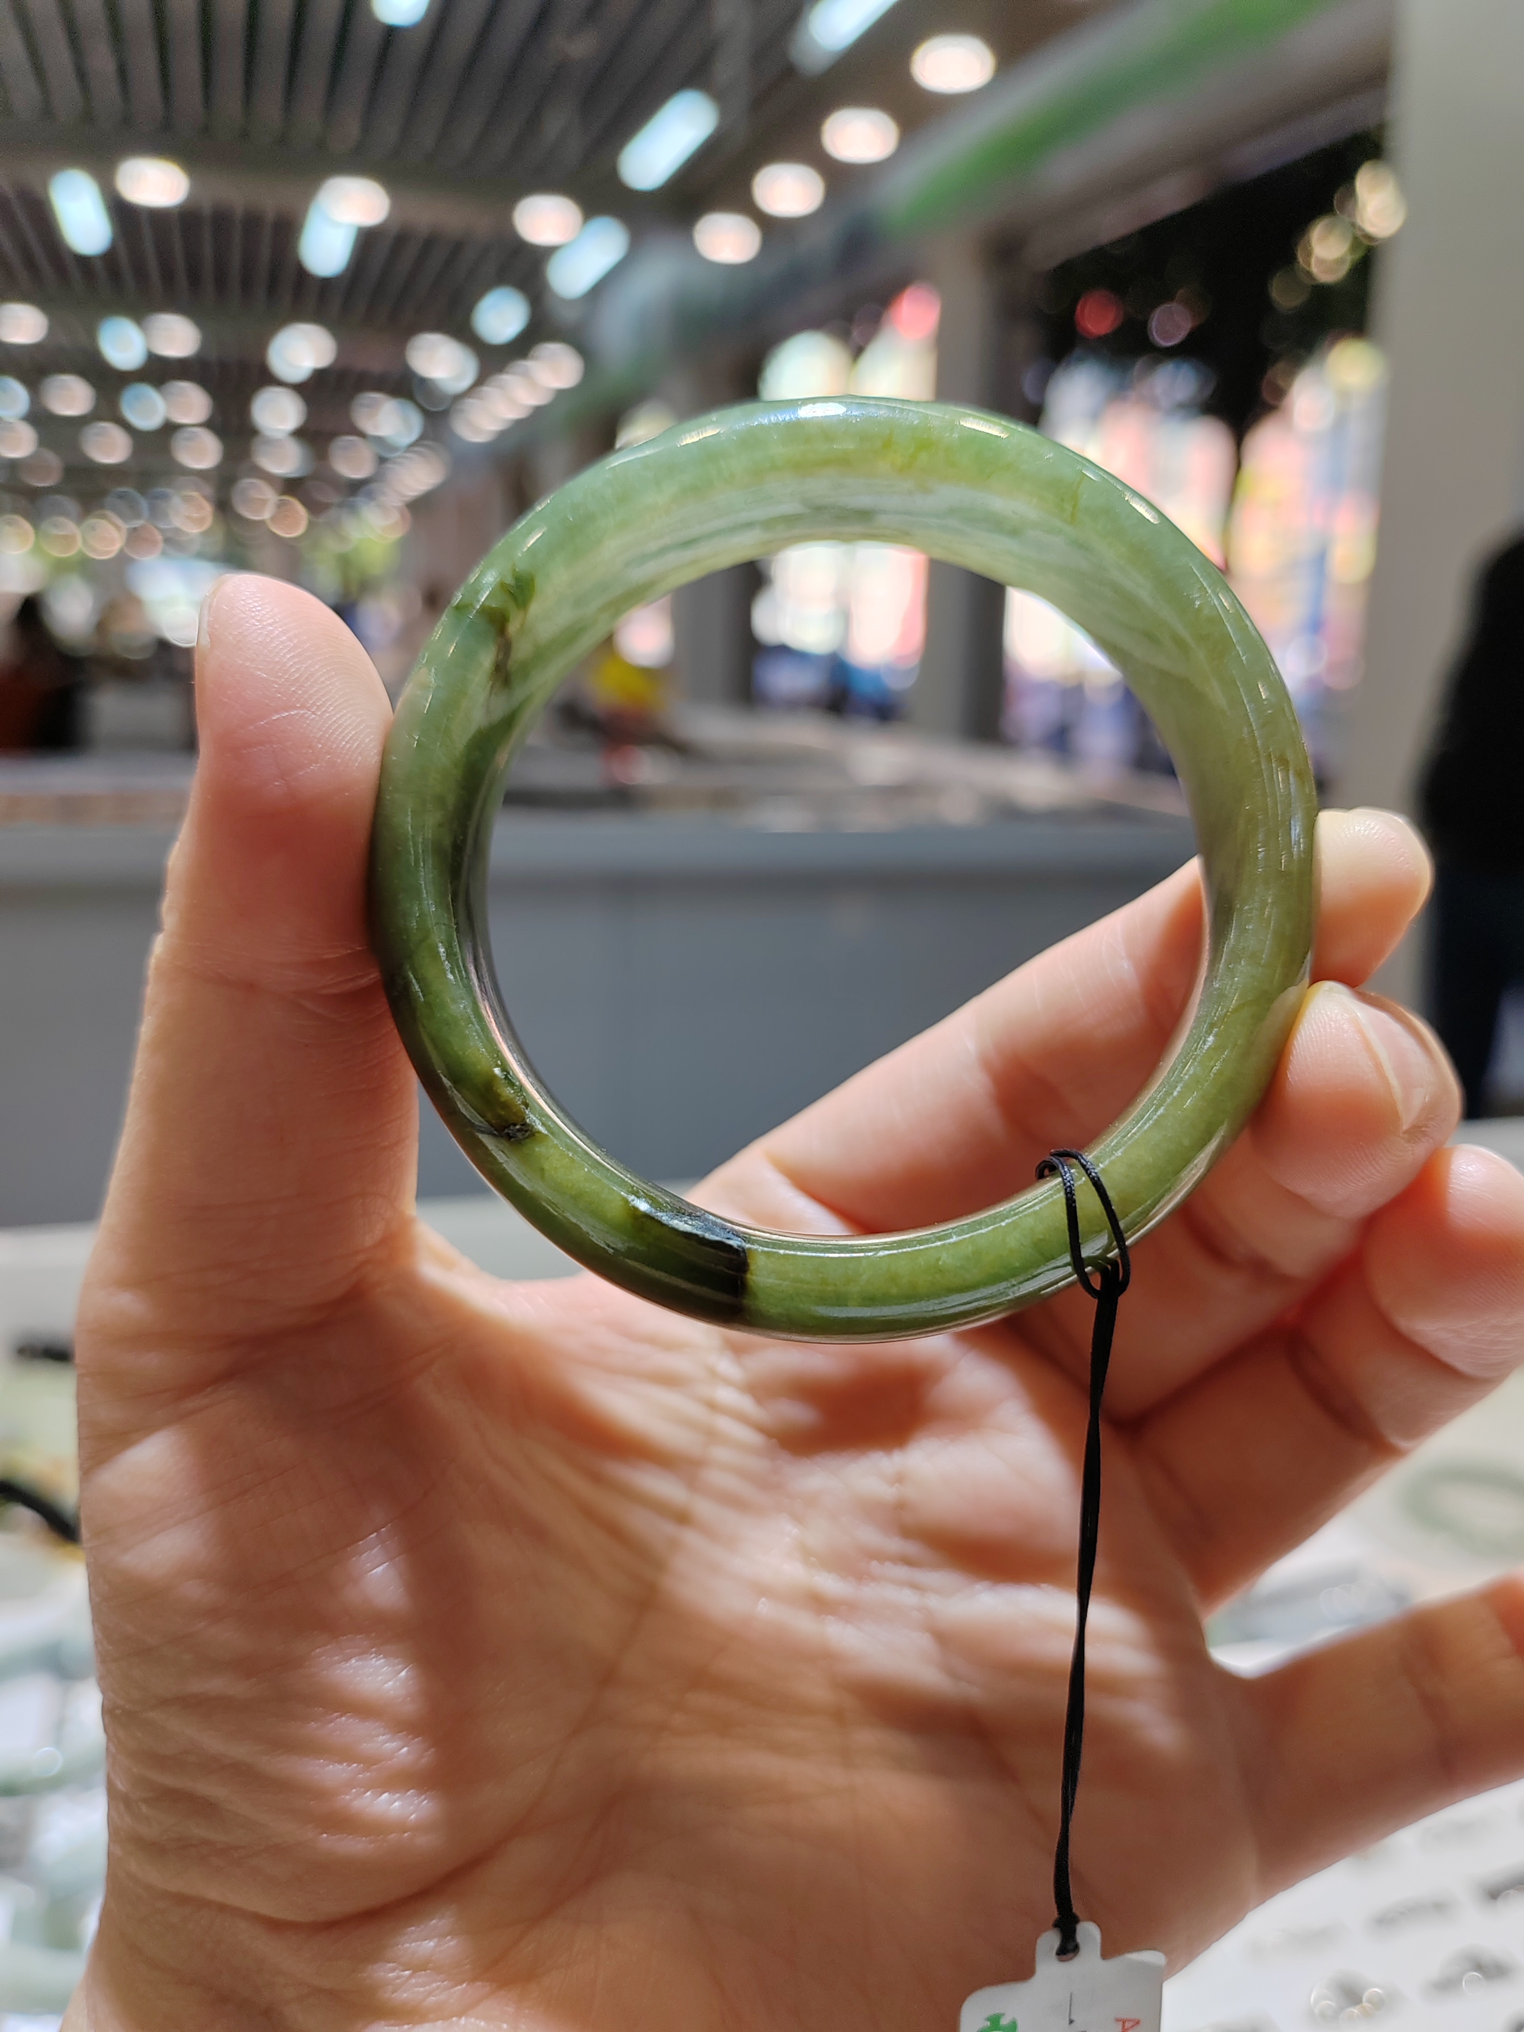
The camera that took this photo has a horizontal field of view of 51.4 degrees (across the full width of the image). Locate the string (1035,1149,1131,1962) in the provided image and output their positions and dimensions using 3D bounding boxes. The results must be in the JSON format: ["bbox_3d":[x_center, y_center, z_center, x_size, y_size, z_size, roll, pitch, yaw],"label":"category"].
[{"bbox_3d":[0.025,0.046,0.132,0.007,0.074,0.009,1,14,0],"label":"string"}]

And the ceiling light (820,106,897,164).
[{"bbox_3d":[0.421,-3.800,6.836,0.180,0.060,0.180,-4,15,-18],"label":"ceiling light"}]

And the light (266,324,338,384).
[{"bbox_3d":[-3.675,-5.363,12.718,0.180,0.060,0.180,-4,15,-18],"label":"light"}]

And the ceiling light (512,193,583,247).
[{"bbox_3d":[-1.138,-4.227,8.415,0.180,0.060,0.180,-4,15,-18],"label":"ceiling light"}]

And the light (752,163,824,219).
[{"bbox_3d":[0.128,-4.039,7.755,0.180,0.060,0.180,-4,15,-18],"label":"light"}]

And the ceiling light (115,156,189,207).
[{"bbox_3d":[-2.996,-4.096,7.790,0.180,0.060,0.180,-4,15,-18],"label":"ceiling light"}]

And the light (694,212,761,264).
[{"bbox_3d":[-0.193,-4.301,8.764,0.180,0.060,0.180,-4,15,-18],"label":"light"}]

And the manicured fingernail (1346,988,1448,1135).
[{"bbox_3d":[0.051,0.004,0.127,0.004,0.011,0.011,-22,-2,38],"label":"manicured fingernail"}]

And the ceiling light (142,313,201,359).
[{"bbox_3d":[-4.570,-5.257,12.250,0.180,0.060,0.180,-4,15,-18],"label":"ceiling light"}]

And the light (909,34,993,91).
[{"bbox_3d":[0.714,-3.561,5.916,0.180,0.060,0.180,-4,15,-18],"label":"light"}]

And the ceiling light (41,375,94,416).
[{"bbox_3d":[-6.988,-6.237,15.947,0.180,0.060,0.180,-4,15,-18],"label":"ceiling light"}]

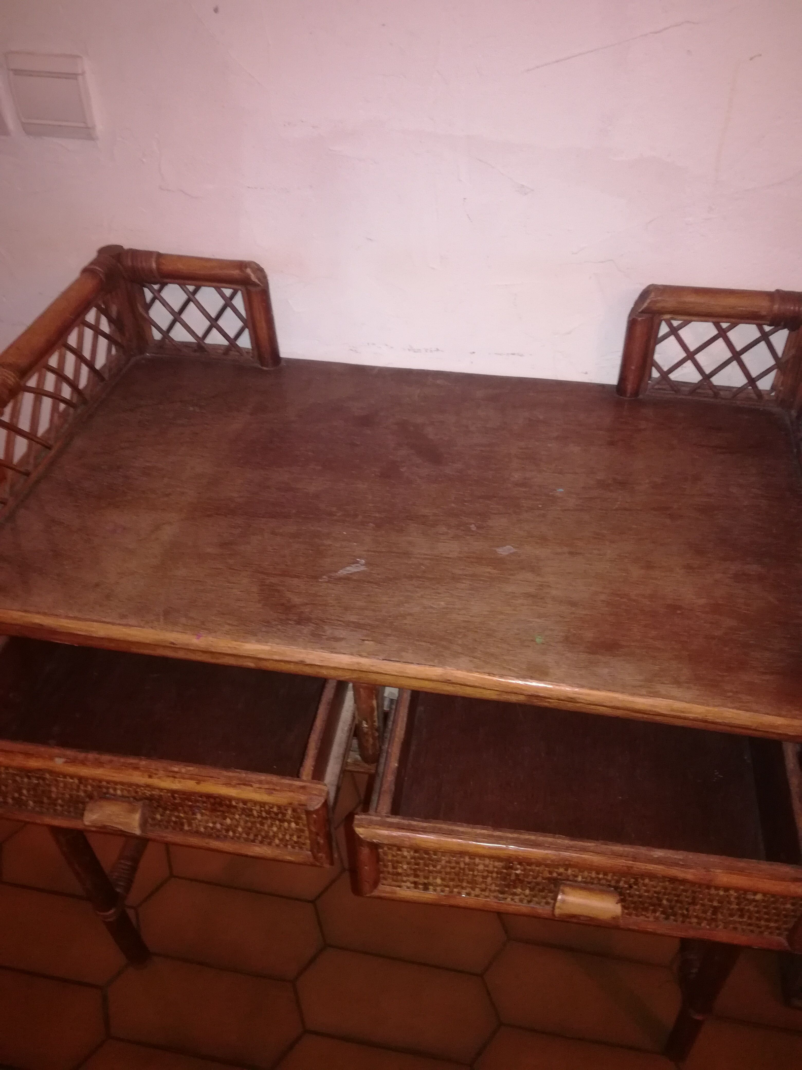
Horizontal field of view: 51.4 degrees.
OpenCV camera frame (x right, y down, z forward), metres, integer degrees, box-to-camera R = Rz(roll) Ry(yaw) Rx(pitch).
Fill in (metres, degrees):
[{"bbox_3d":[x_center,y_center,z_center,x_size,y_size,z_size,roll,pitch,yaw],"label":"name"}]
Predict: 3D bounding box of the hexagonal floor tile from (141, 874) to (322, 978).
[{"bbox_3d":[-0.260,0.601,1.278,0.299,0.010,0.114,5,43,7],"label":"hexagonal floor tile"}]

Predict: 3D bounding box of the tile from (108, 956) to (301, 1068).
[{"bbox_3d":[-0.282,0.679,1.193,0.299,0.010,0.114,5,43,7],"label":"tile"}]

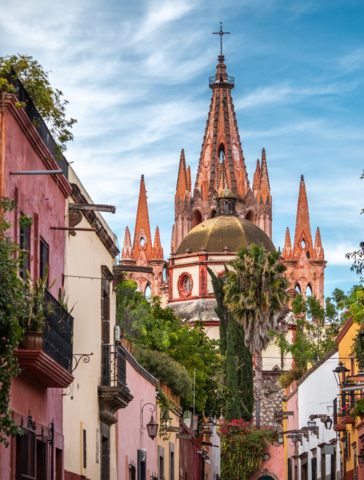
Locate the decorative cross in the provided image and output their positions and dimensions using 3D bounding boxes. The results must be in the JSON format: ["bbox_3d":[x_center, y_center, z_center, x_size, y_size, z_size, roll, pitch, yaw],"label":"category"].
[{"bbox_3d":[4.467,-22.732,230.000,2.000,3.800,0.220,0,-9,0],"label":"decorative cross"}]

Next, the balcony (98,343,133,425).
[{"bbox_3d":[-1.623,3.555,50.000,0.550,1.900,2.800,0,-9,3],"label":"balcony"}]

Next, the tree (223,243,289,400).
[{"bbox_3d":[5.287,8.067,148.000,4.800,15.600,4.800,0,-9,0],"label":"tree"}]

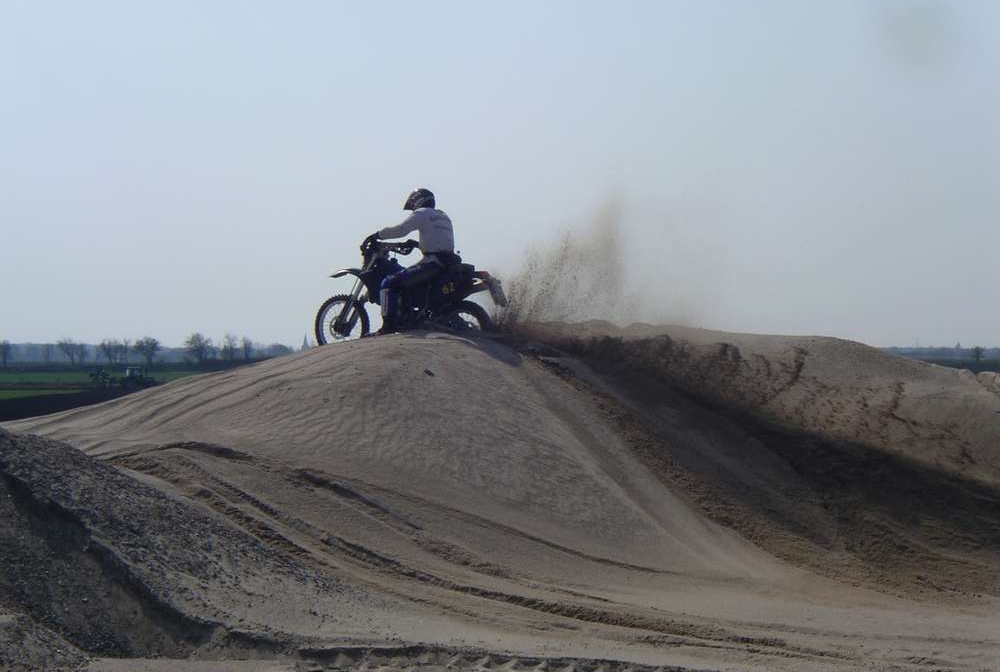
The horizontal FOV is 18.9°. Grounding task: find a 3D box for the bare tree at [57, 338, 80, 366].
[{"bbox_3d":[-100.536,3.611,700.000,5.590,6.520,5.420,0,0,0],"label":"bare tree"}]

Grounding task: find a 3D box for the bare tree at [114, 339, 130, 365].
[{"bbox_3d":[-87.954,3.611,700.000,3.730,6.520,3.620,0,0,0],"label":"bare tree"}]

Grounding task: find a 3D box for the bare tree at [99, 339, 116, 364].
[{"bbox_3d":[-91.449,3.611,700.000,4.190,5.590,4.070,0,0,0],"label":"bare tree"}]

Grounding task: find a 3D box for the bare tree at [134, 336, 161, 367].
[{"bbox_3d":[-82.130,3.611,700.000,6.060,7.460,5.880,0,0,0],"label":"bare tree"}]

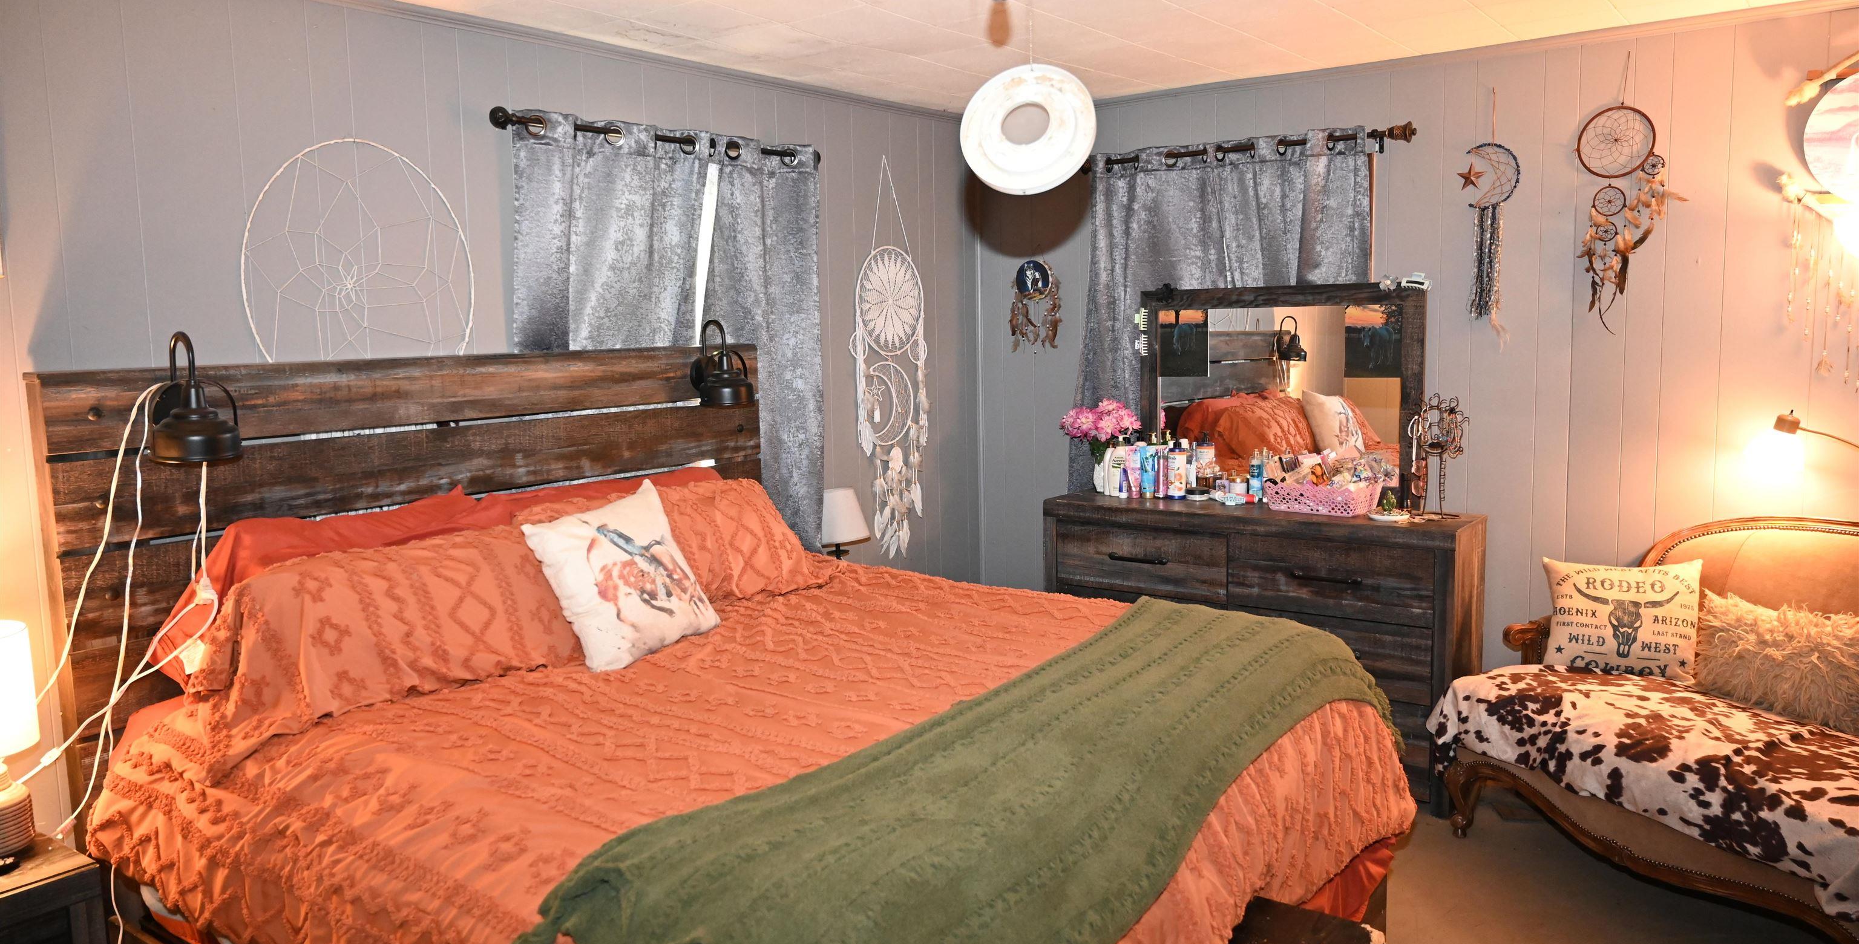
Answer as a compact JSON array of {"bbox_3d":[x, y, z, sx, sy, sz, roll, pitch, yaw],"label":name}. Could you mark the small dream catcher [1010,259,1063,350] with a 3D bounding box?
[{"bbox_3d":[0.426,-0.684,5.070,0.253,0.381,0.040,4,8,37],"label":"small dream catcher"}]

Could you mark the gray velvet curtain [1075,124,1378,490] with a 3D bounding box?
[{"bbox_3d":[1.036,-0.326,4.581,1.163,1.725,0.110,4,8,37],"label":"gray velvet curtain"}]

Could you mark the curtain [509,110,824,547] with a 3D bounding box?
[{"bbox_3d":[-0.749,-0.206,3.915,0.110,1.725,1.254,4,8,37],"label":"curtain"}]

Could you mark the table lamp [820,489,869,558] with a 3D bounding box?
[{"bbox_3d":[-0.321,0.286,4.415,0.226,0.441,0.226,4,8,37],"label":"table lamp"}]

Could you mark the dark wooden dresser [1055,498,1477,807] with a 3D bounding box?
[{"bbox_3d":[1.149,0.586,4.433,1.479,0.920,0.414,4,8,37],"label":"dark wooden dresser"}]

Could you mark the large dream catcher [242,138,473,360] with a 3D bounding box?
[{"bbox_3d":[-1.417,-0.503,3.116,0.025,0.642,0.607,4,8,37],"label":"large dream catcher"}]

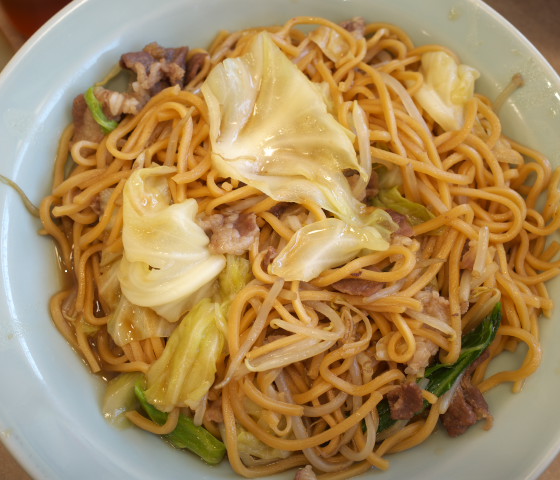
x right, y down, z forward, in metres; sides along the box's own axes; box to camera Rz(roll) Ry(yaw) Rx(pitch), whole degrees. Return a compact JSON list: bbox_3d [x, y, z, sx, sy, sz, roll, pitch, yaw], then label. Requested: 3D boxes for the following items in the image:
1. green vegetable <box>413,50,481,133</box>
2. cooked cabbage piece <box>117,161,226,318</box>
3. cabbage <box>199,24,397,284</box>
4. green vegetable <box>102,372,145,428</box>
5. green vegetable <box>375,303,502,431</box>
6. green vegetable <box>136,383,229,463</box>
[{"bbox_3d":[0.071,-0.065,0.242,0.025,0.018,0.036,19,73,4],"label":"green vegetable"},{"bbox_3d":[-0.045,0.000,0.213,0.038,0.024,0.058,-23,75,-9],"label":"cooked cabbage piece"},{"bbox_3d":[0.003,-0.035,0.220,0.059,0.026,0.099,-26,75,-10],"label":"cabbage"},{"bbox_3d":[-0.058,0.060,0.210,0.018,0.012,0.021,1,72,-2],"label":"green vegetable"},{"bbox_3d":[0.061,0.049,0.210,0.066,0.020,0.015,-36,77,-12],"label":"green vegetable"},{"bbox_3d":[-0.039,0.069,0.206,0.042,0.013,0.013,33,74,8],"label":"green vegetable"}]

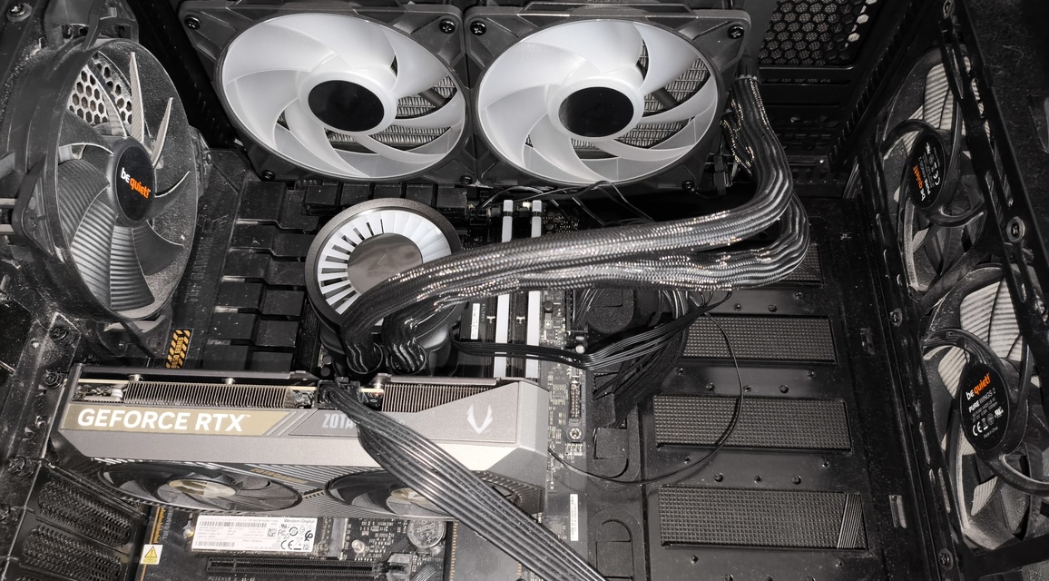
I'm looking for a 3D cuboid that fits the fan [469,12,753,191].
[{"bbox_3d":[0.041,-0.110,0.429,0.140,0.140,0.027,1,62,1],"label":"fan"}]

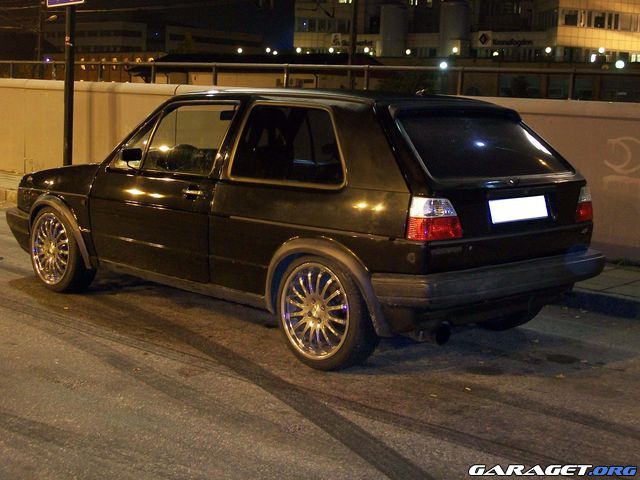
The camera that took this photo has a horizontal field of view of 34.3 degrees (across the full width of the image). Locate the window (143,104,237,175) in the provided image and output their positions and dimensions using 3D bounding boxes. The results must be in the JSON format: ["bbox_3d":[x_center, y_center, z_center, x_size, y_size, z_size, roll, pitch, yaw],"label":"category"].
[{"bbox_3d":[-0.754,-0.577,5.937,0.700,0.420,0.030,8,-7,44],"label":"window"}]

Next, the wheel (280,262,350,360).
[{"bbox_3d":[0.033,0.351,5.242,0.475,0.475,0.190,9,11,44],"label":"wheel"}]

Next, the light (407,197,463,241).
[{"bbox_3d":[0.537,-0.100,4.813,0.120,0.200,0.280,8,10,44],"label":"light"}]

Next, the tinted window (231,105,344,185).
[{"bbox_3d":[-0.142,-0.489,5.346,0.860,0.425,0.030,8,-7,44],"label":"tinted window"}]

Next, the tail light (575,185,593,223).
[{"bbox_3d":[1.446,-0.191,5.738,0.120,0.200,0.280,8,10,44],"label":"tail light"}]

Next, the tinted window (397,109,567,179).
[{"bbox_3d":[0.858,-0.487,5.373,1.240,0.040,0.441,-6,51,-45],"label":"tinted window"}]

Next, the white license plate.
[{"bbox_3d":[1.014,-0.156,5.253,0.520,0.110,0.012,-6,-4,-45],"label":"white license plate"}]

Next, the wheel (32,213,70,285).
[{"bbox_3d":[-1.735,0.053,6.948,0.475,0.475,0.190,9,11,44],"label":"wheel"}]

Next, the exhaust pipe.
[{"bbox_3d":[0.539,0.439,4.998,0.170,0.100,0.100,8,10,44],"label":"exhaust pipe"}]

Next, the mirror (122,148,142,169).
[{"bbox_3d":[-1.095,-0.481,6.048,0.065,0.125,0.135,8,10,44],"label":"mirror"}]

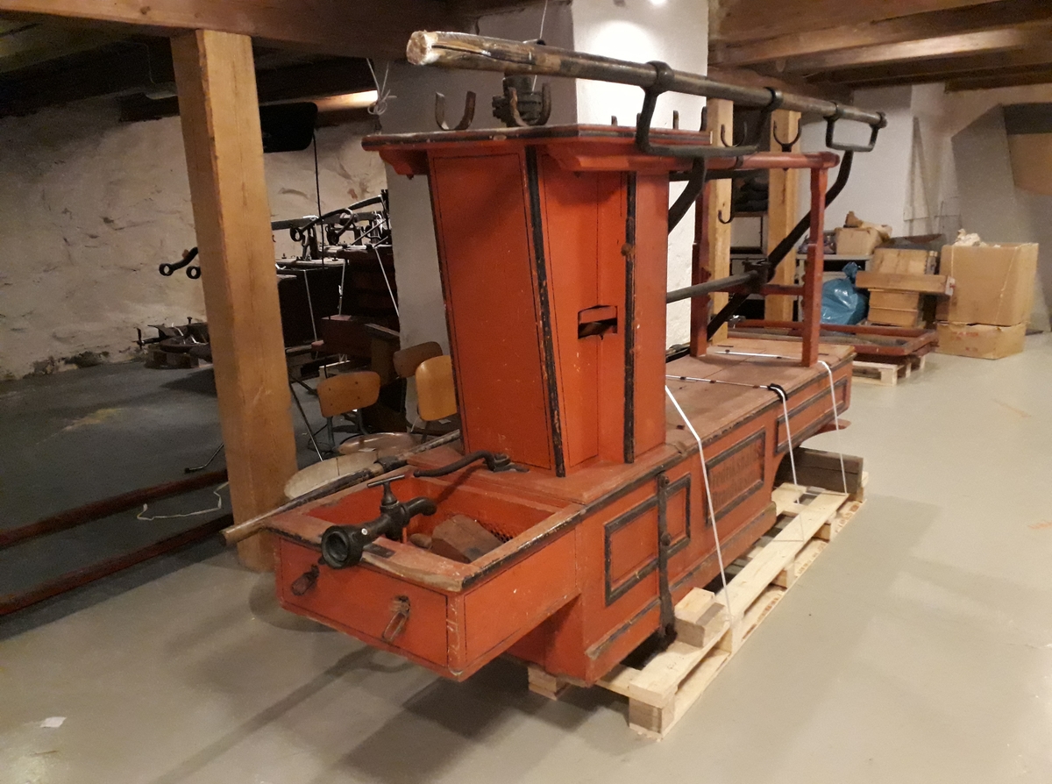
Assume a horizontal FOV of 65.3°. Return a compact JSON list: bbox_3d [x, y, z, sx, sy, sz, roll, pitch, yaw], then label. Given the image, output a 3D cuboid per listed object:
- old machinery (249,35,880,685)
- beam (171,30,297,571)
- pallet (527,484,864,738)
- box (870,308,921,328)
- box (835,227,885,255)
[{"bbox_3d":[0.462,-0.232,3.170,0.940,1.700,3.300,8,17,36],"label":"old machinery"},{"bbox_3d":[-1.152,-0.309,3.366,0.176,2.134,0.227,10,18,41],"label":"beam"},{"bbox_3d":[0.704,0.649,3.406,0.800,0.140,2.180,8,17,36],"label":"pallet"},{"bbox_3d":[3.325,-0.678,7.297,0.240,0.135,0.440,-14,18,-40],"label":"box"},{"bbox_3d":[3.767,-1.709,9.318,0.393,0.282,0.352,6,16,32],"label":"box"}]

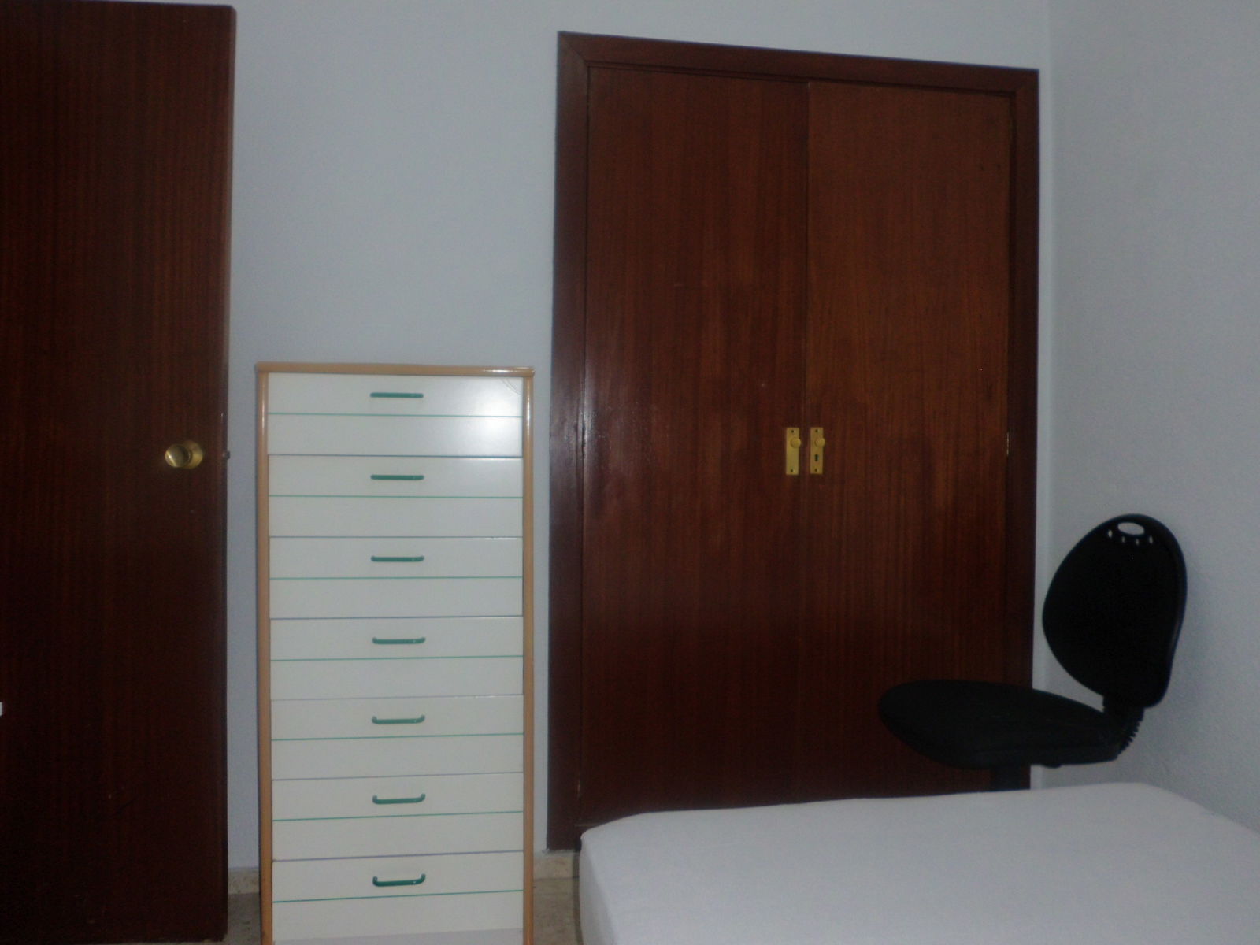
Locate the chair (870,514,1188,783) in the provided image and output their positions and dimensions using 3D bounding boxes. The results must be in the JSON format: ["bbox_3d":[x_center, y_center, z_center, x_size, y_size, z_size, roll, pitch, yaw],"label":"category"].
[{"bbox_3d":[0.860,0.566,2.100,0.600,0.955,0.570,1,1,-9],"label":"chair"}]

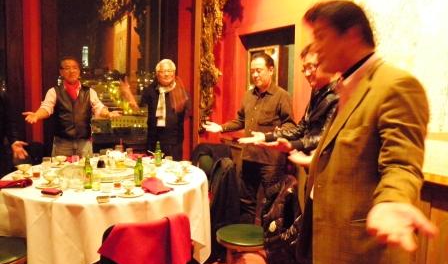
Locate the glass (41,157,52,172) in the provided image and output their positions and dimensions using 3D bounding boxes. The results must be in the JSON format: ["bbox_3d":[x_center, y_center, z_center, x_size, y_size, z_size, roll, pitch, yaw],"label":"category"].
[{"bbox_3d":[-1.488,0.267,3.048,0.074,0.108,0.074,2,6,0],"label":"glass"}]

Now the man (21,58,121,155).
[{"bbox_3d":[-1.436,0.161,3.444,0.820,1.733,0.480,-1,7,-21],"label":"man"}]

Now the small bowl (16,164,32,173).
[{"bbox_3d":[-1.581,0.297,2.875,0.122,0.060,0.122,2,6,0],"label":"small bowl"}]

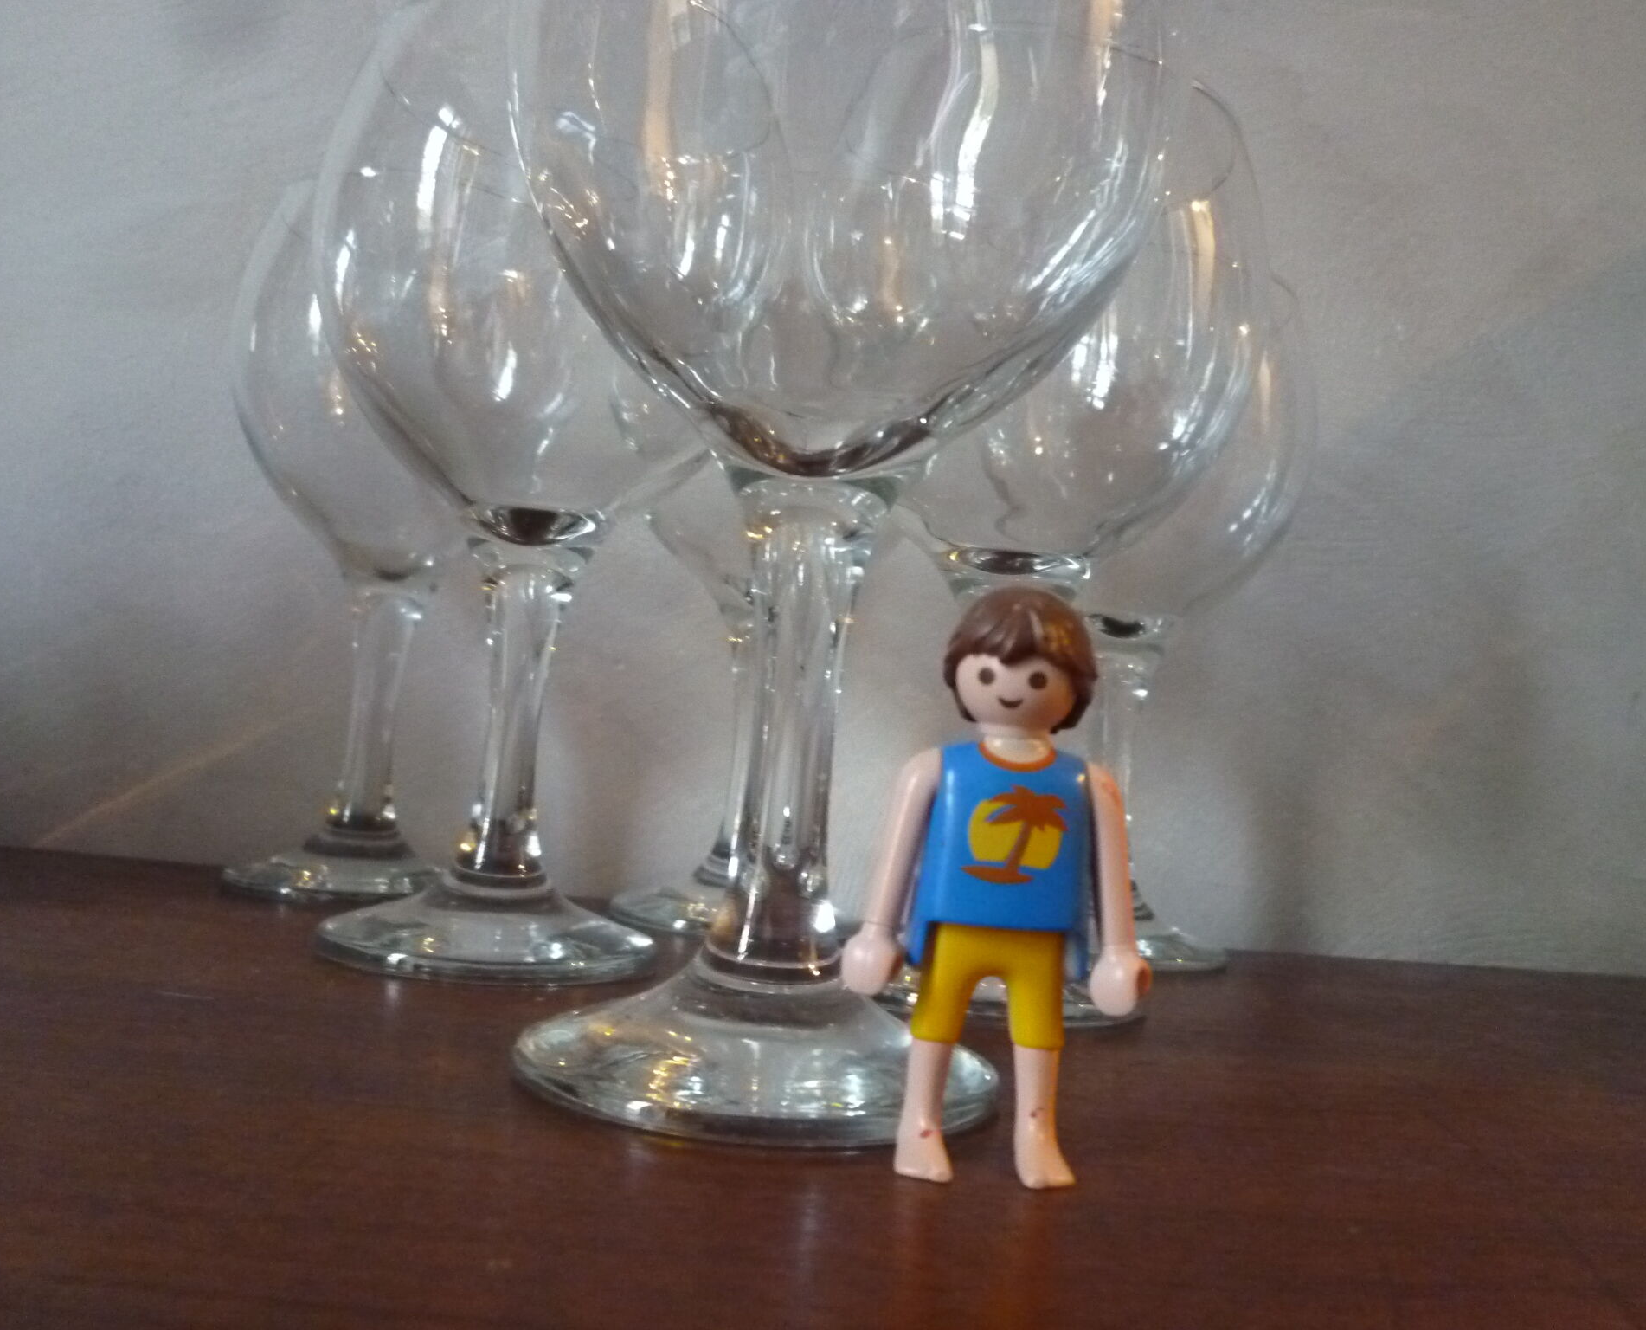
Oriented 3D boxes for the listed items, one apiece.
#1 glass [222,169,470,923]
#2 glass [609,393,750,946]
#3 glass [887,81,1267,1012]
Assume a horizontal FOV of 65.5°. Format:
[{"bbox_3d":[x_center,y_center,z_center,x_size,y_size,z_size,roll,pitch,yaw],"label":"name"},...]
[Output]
[{"bbox_3d":[-0.131,-0.032,0.392,0.104,0.202,0.104,5,-4,0],"label":"glass"},{"bbox_3d":[-0.019,-0.023,0.397,0.104,0.202,0.104,5,-4,0],"label":"glass"},{"bbox_3d":[0.043,-0.026,0.296,0.104,0.202,0.104,5,-4,0],"label":"glass"}]

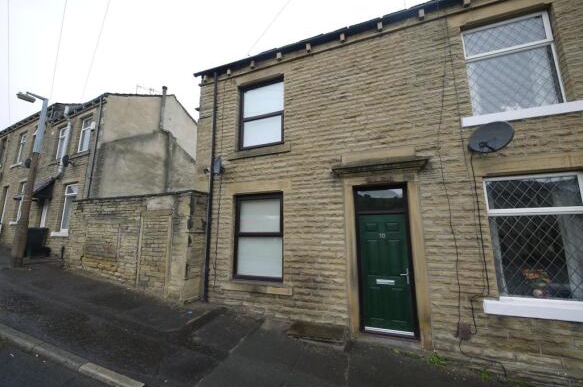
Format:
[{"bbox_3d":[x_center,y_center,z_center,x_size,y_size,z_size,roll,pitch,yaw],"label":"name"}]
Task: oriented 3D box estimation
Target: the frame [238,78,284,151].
[{"bbox_3d":[-0.687,-1.833,5.506,1.179,1.606,0.080,-4,-9,20],"label":"frame"}]

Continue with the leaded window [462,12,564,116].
[{"bbox_3d":[3.591,-2.114,3.914,1.160,1.615,0.080,-4,-9,20],"label":"leaded window"}]

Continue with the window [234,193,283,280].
[{"bbox_3d":[-0.707,0.933,5.091,1.188,1.820,0.080,-4,-9,20],"label":"window"}]

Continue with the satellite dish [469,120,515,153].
[{"bbox_3d":[2.907,-0.828,3.470,0.320,0.470,0.565,5,-10,-30],"label":"satellite dish"}]

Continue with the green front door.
[{"bbox_3d":[1.636,1.351,4.132,0.807,1.970,0.060,-4,-9,20],"label":"green front door"}]

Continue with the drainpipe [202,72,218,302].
[{"bbox_3d":[-1.889,-0.356,5.556,0.085,5.472,0.090,-4,-9,20],"label":"drainpipe"}]

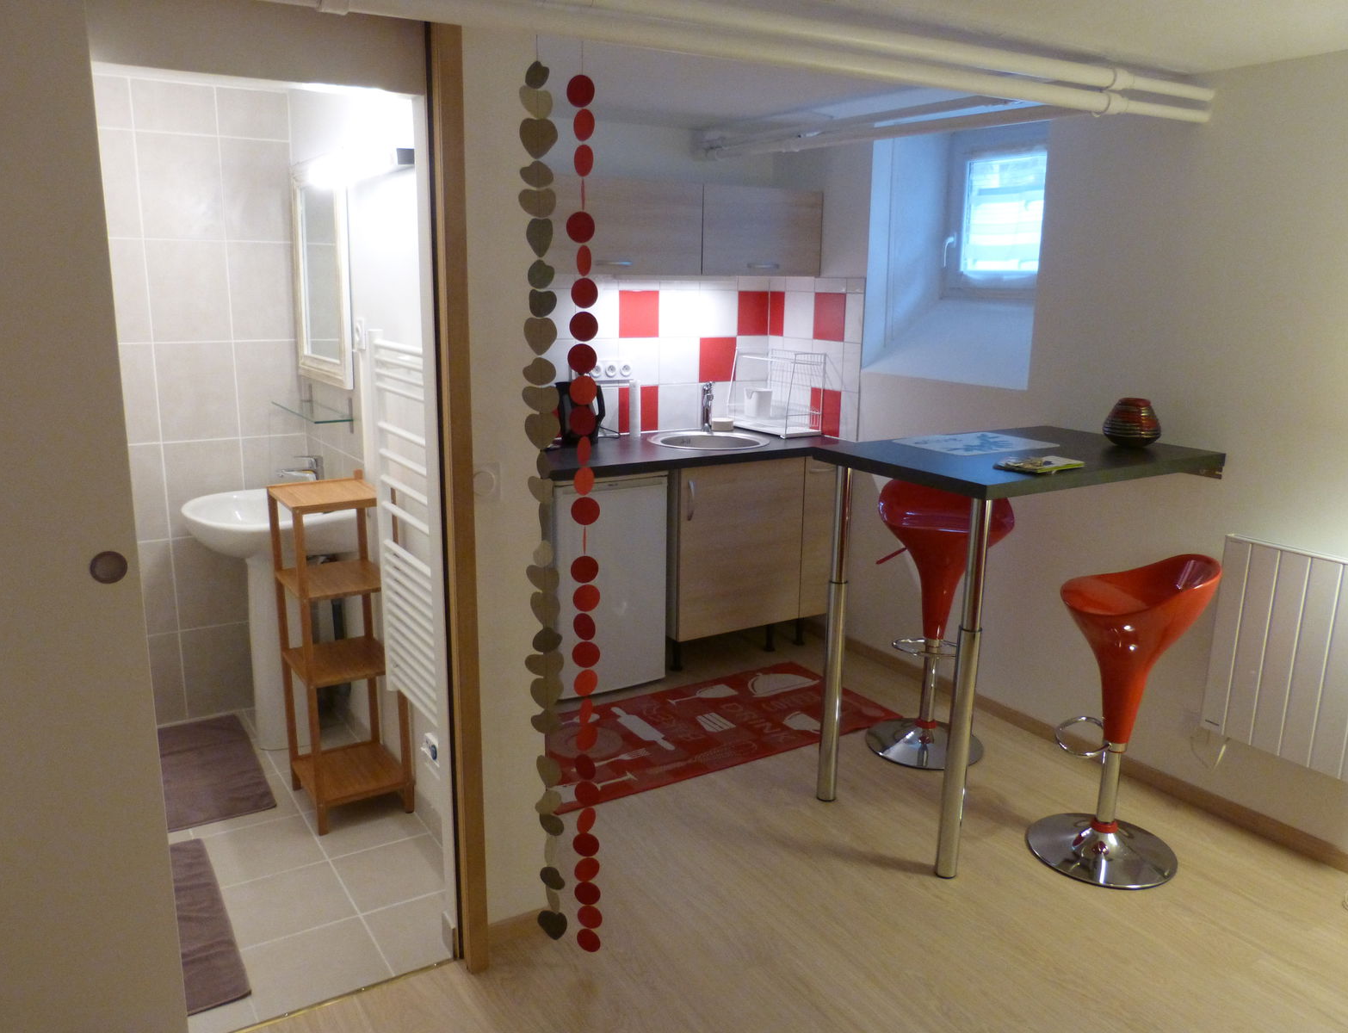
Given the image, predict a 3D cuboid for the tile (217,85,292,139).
[{"bbox_3d":[-1.395,-1.328,3.429,0.224,0.151,0.010,-7,15,-32],"label":"tile"}]

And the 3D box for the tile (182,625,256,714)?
[{"bbox_3d":[-1.637,0.559,3.751,0.250,0.333,0.010,-7,15,-30],"label":"tile"}]

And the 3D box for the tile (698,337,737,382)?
[{"bbox_3d":[0.196,-0.711,4.694,0.200,0.200,0.010,-7,15,-30],"label":"tile"}]

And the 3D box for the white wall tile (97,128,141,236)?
[{"bbox_3d":[-1.821,-1.049,3.253,0.250,0.333,0.010,-7,15,-32],"label":"white wall tile"}]

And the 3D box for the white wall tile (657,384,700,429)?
[{"bbox_3d":[0.021,-0.482,4.555,0.201,0.198,0.010,-7,15,-32],"label":"white wall tile"}]

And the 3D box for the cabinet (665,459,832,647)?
[{"bbox_3d":[0.215,0.055,4.449,0.809,0.697,0.590,-7,15,-30],"label":"cabinet"}]

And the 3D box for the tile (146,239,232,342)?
[{"bbox_3d":[-1.617,-0.749,3.454,0.250,0.333,0.010,-7,15,-30],"label":"tile"}]

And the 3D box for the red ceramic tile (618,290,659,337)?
[{"bbox_3d":[-0.147,-0.847,4.339,0.200,0.200,0.010,-7,15,-32],"label":"red ceramic tile"}]

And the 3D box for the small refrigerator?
[{"bbox_3d":[-0.358,0.229,4.105,0.477,0.831,0.480,-7,15,-32],"label":"small refrigerator"}]

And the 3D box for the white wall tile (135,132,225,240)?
[{"bbox_3d":[-1.599,-1.067,3.356,0.245,0.329,0.010,-7,15,-32],"label":"white wall tile"}]

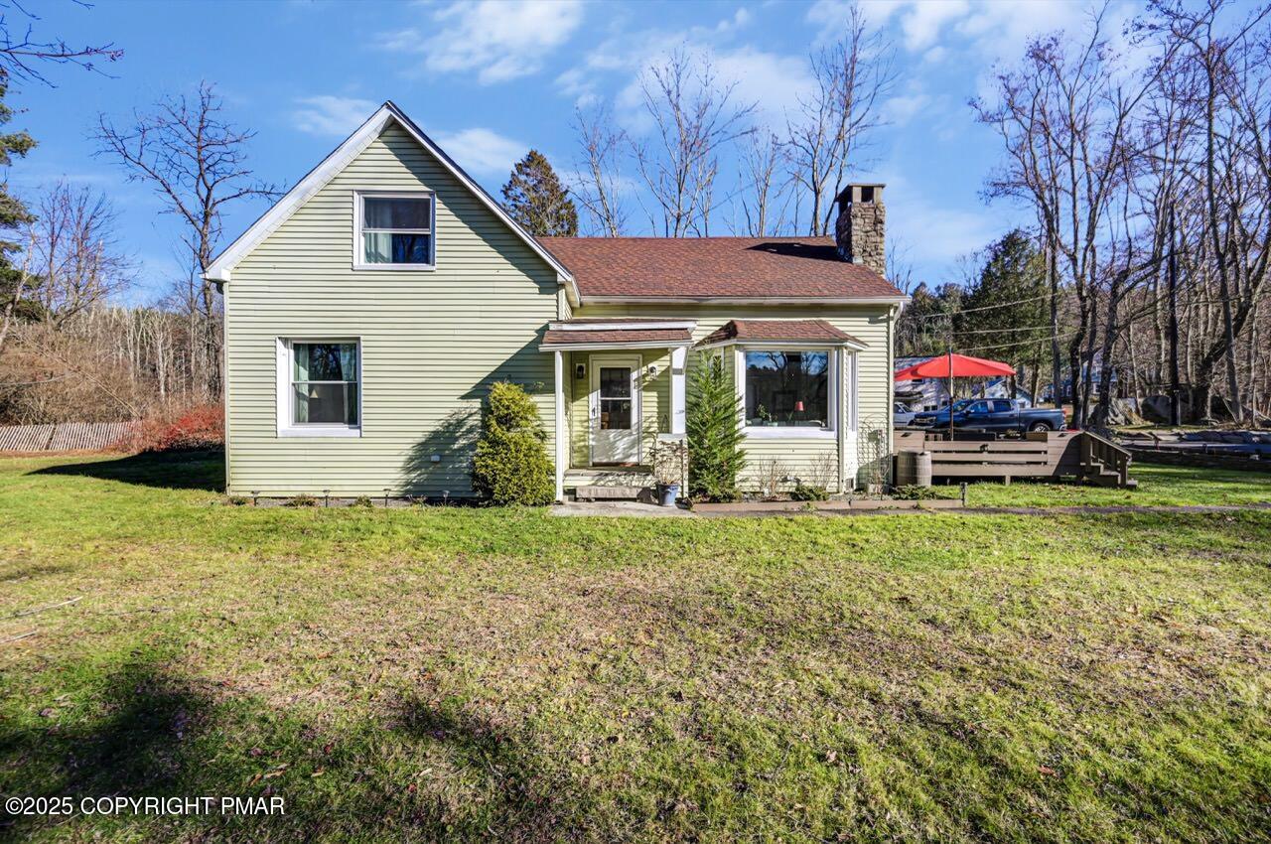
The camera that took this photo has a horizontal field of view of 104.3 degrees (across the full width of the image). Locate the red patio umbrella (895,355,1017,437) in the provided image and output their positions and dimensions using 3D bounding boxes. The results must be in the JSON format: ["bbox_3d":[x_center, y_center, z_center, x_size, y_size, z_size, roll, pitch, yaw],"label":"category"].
[{"bbox_3d":[7.550,-0.390,11.800,2.650,2.620,2.650,0,1,-1],"label":"red patio umbrella"}]

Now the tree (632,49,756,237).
[{"bbox_3d":[2.940,-9.000,25.000,6.200,19.700,6.000,0,1,-1],"label":"tree"}]

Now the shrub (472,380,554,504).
[{"bbox_3d":[-1.920,0.335,7.750,1.250,1.930,1.200,0,0,0],"label":"shrub"}]

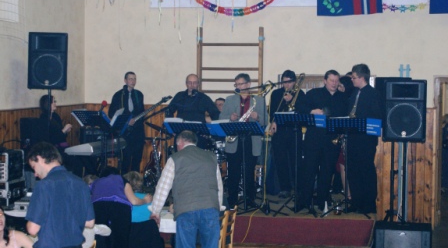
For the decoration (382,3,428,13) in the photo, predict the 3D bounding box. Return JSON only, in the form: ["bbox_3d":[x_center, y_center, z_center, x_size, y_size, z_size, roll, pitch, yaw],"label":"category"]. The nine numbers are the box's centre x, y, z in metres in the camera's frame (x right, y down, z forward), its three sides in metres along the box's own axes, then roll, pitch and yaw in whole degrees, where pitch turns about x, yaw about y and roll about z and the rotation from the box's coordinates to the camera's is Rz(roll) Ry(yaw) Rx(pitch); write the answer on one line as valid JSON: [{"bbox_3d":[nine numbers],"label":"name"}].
[{"bbox_3d":[2.669,-1.703,12.250,0.690,0.130,0.050,1,2,8],"label":"decoration"}]

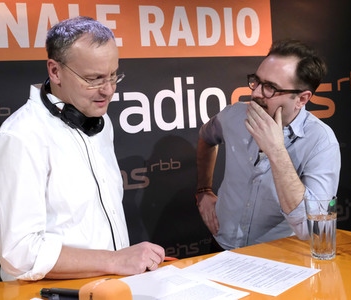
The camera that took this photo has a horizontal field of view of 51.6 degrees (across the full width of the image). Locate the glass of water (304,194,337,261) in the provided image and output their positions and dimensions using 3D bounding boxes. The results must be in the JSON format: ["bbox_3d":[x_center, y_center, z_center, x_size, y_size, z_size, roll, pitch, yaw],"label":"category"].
[{"bbox_3d":[0.393,0.207,0.972,0.084,0.155,0.084,-3,2,0],"label":"glass of water"}]

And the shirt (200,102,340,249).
[{"bbox_3d":[0.332,0.090,1.280,0.480,0.520,0.340,4,8,27],"label":"shirt"}]

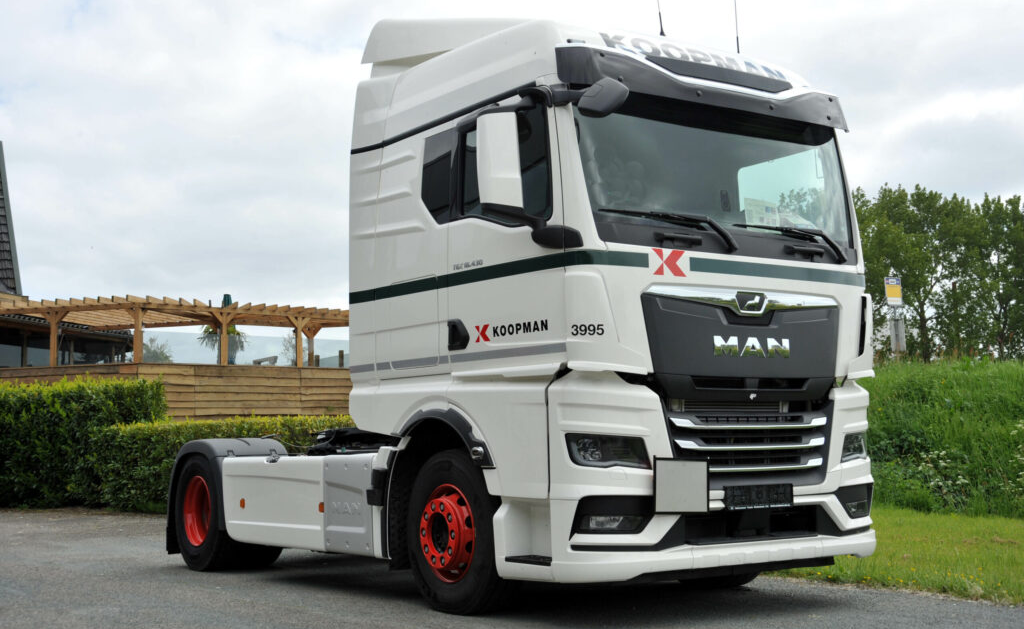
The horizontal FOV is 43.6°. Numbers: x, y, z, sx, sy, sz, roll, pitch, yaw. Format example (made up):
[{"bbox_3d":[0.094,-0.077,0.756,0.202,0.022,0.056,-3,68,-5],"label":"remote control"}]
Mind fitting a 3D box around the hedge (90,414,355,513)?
[{"bbox_3d":[-4.187,2.313,19.513,5.494,1.400,1.000,-5,-7,33],"label":"hedge"}]

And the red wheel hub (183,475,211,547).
[{"bbox_3d":[-2.546,1.657,10.783,0.200,0.600,0.600,3,-7,-36],"label":"red wheel hub"}]

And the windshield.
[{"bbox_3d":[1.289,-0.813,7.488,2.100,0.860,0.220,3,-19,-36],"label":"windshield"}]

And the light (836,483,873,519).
[{"bbox_3d":[2.084,1.148,7.878,0.180,0.200,0.450,-6,-8,44],"label":"light"}]

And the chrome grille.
[{"bbox_3d":[1.365,0.724,7.294,1.310,0.470,0.160,3,-7,-36],"label":"chrome grille"}]

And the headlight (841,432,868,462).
[{"bbox_3d":[2.083,0.813,7.927,0.200,0.210,0.430,-6,-8,44],"label":"headlight"}]

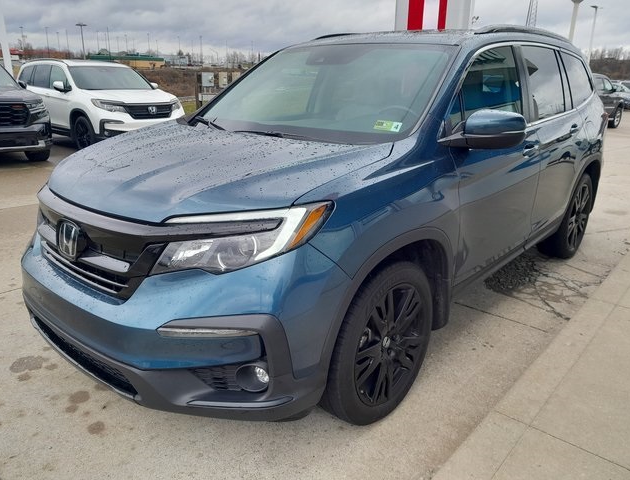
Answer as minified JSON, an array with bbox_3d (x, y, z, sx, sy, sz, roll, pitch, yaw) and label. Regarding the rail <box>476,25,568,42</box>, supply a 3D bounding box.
[{"bbox_3d":[1.568,-1.461,3.610,0.080,0.110,1.950,14,22,40],"label":"rail"}]

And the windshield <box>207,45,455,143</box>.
[{"bbox_3d":[-0.017,-0.855,2.826,1.500,0.180,0.880,15,57,39],"label":"windshield"}]

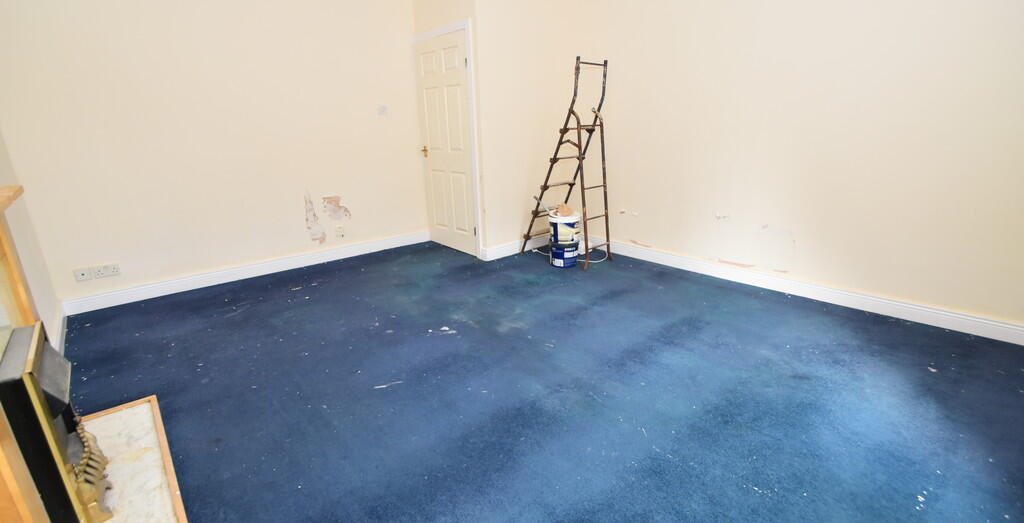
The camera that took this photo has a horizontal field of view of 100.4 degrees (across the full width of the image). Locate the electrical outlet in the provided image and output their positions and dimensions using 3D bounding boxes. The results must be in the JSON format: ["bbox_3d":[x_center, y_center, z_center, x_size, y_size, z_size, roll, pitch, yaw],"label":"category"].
[{"bbox_3d":[-2.983,0.072,3.144,0.146,0.086,0.015,-16,23,-39],"label":"electrical outlet"}]

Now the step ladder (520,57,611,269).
[{"bbox_3d":[0.519,-0.892,3.976,0.446,1.753,0.832,-17,24,-40],"label":"step ladder"}]

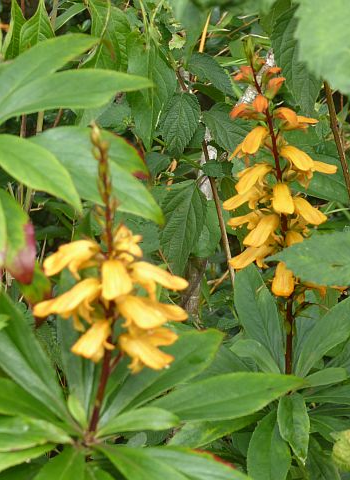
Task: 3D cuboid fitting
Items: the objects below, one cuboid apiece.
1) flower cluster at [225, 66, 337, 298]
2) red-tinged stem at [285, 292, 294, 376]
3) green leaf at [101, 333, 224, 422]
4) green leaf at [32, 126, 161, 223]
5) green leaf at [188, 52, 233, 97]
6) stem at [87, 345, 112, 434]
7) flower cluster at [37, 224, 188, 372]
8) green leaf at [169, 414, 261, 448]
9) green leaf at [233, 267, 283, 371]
[{"bbox_3d":[0.085,-0.046,2.000,0.088,0.186,0.082,-7,16,0],"label":"flower cluster"},{"bbox_3d":[0.080,0.066,1.750,0.005,0.060,0.005,-1,19,0],"label":"red-tinged stem"},{"bbox_3d":[-0.009,0.086,1.545,0.107,0.020,0.028,-36,47,-28],"label":"green leaf"},{"bbox_3d":[-0.045,-0.035,1.370,0.084,0.013,0.036,29,49,0],"label":"green leaf"},{"bbox_3d":[0.030,-0.133,2.005,0.024,0.008,0.053,-28,53,-21],"label":"green leaf"},{"bbox_3d":[-0.039,0.078,1.302,0.005,0.050,0.005,9,17,0],"label":"stem"},{"bbox_3d":[-0.033,0.031,1.300,0.081,0.062,0.075,0,22,0],"label":"flower cluster"},{"bbox_3d":[0.034,0.145,1.900,0.091,0.018,0.027,-17,47,-26],"label":"green leaf"},{"bbox_3d":[0.070,0.063,2.015,0.034,0.093,0.018,-16,-19,-11],"label":"green leaf"}]

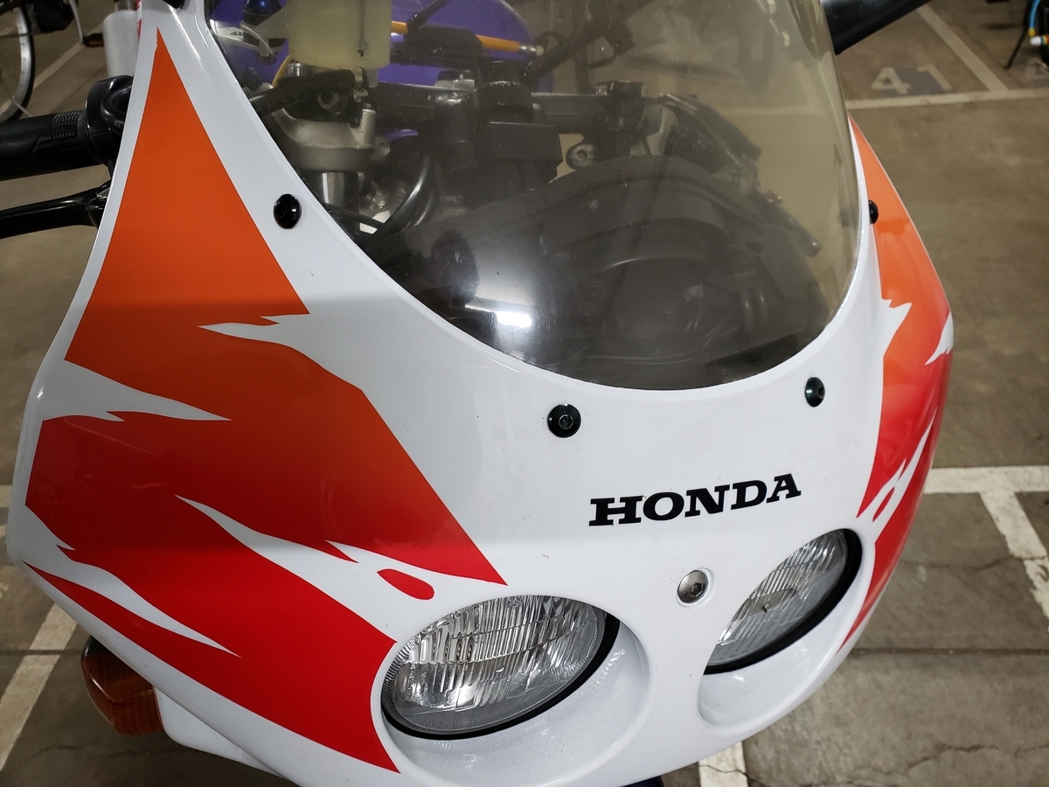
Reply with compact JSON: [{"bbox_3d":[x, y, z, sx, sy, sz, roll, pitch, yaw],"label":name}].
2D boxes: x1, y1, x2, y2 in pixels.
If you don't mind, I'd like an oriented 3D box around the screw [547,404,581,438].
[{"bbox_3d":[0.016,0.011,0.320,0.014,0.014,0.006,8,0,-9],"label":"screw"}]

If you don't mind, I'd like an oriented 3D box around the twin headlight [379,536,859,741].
[{"bbox_3d":[0.051,0.100,0.427,0.276,0.121,0.095,-4,36,-24],"label":"twin headlight"}]

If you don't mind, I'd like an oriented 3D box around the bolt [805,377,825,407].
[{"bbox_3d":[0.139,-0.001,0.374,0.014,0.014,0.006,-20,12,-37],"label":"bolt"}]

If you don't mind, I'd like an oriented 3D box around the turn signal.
[{"bbox_3d":[-0.217,0.147,0.425,0.048,0.052,0.065,-4,41,-24],"label":"turn signal"}]

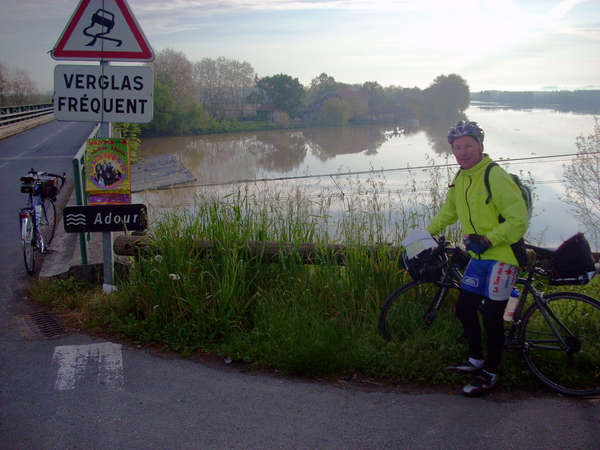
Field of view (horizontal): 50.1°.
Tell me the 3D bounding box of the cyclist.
[{"bbox_3d":[1.168,0.214,4.221,0.550,1.770,0.540,-8,14,-37],"label":"cyclist"}]

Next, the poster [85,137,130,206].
[{"bbox_3d":[-1.887,-0.527,6.317,0.430,0.650,0.015,0,11,-2],"label":"poster"}]

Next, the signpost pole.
[{"bbox_3d":[-1.919,-0.510,6.382,0.080,2.420,0.080,2,11,0],"label":"signpost pole"}]

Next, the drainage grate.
[{"bbox_3d":[-2.222,0.873,5.601,0.260,0.030,0.570,-7,13,-33],"label":"drainage grate"}]

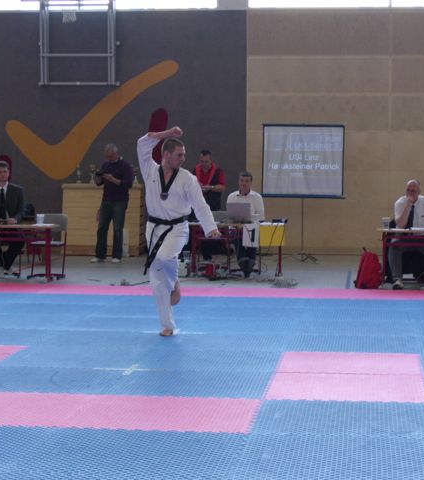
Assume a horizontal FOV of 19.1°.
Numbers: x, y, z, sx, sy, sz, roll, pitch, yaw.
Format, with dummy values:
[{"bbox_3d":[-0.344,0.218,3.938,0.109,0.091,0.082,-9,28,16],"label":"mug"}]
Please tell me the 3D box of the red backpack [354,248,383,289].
[{"bbox_3d":[1.849,0.337,14.850,0.250,0.470,0.300,2,4,25],"label":"red backpack"}]

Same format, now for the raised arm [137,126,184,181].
[{"bbox_3d":[-0.424,-0.707,10.300,0.380,0.440,0.260,0,3,-6],"label":"raised arm"}]

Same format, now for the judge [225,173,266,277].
[{"bbox_3d":[0.445,-0.221,16.450,0.520,1.370,0.900,0,3,3],"label":"judge"}]

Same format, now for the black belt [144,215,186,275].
[{"bbox_3d":[-0.382,0.042,10.300,0.345,0.460,0.300,0,3,-2],"label":"black belt"}]

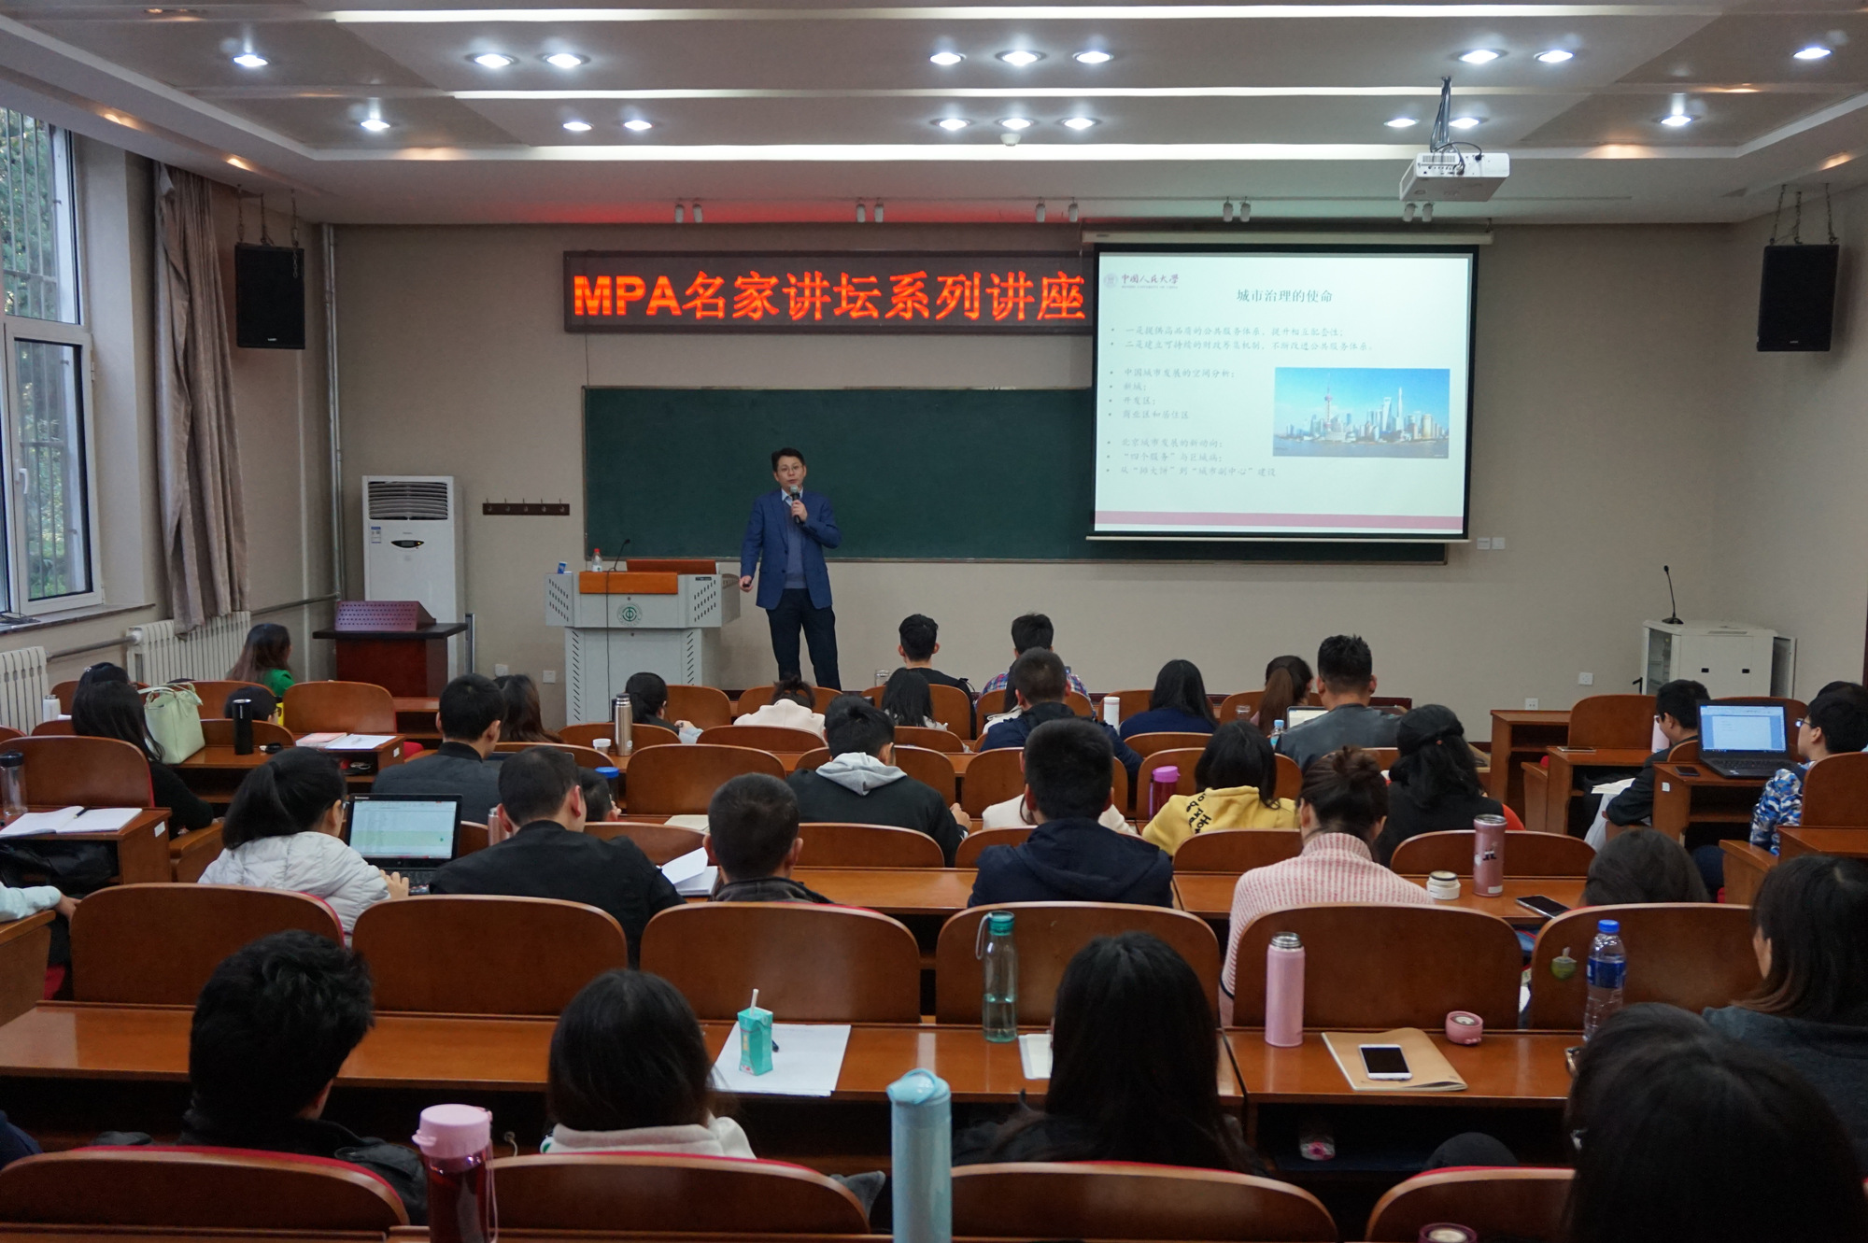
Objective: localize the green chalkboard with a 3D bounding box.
[{"bbox_3d":[0.538,-1.006,11.143,5.990,1.200,0.050,1,6,2],"label":"green chalkboard"}]

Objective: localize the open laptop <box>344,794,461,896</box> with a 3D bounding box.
[{"bbox_3d":[-1.291,0.530,3.822,0.295,0.185,0.270,1,6,4],"label":"open laptop"}]

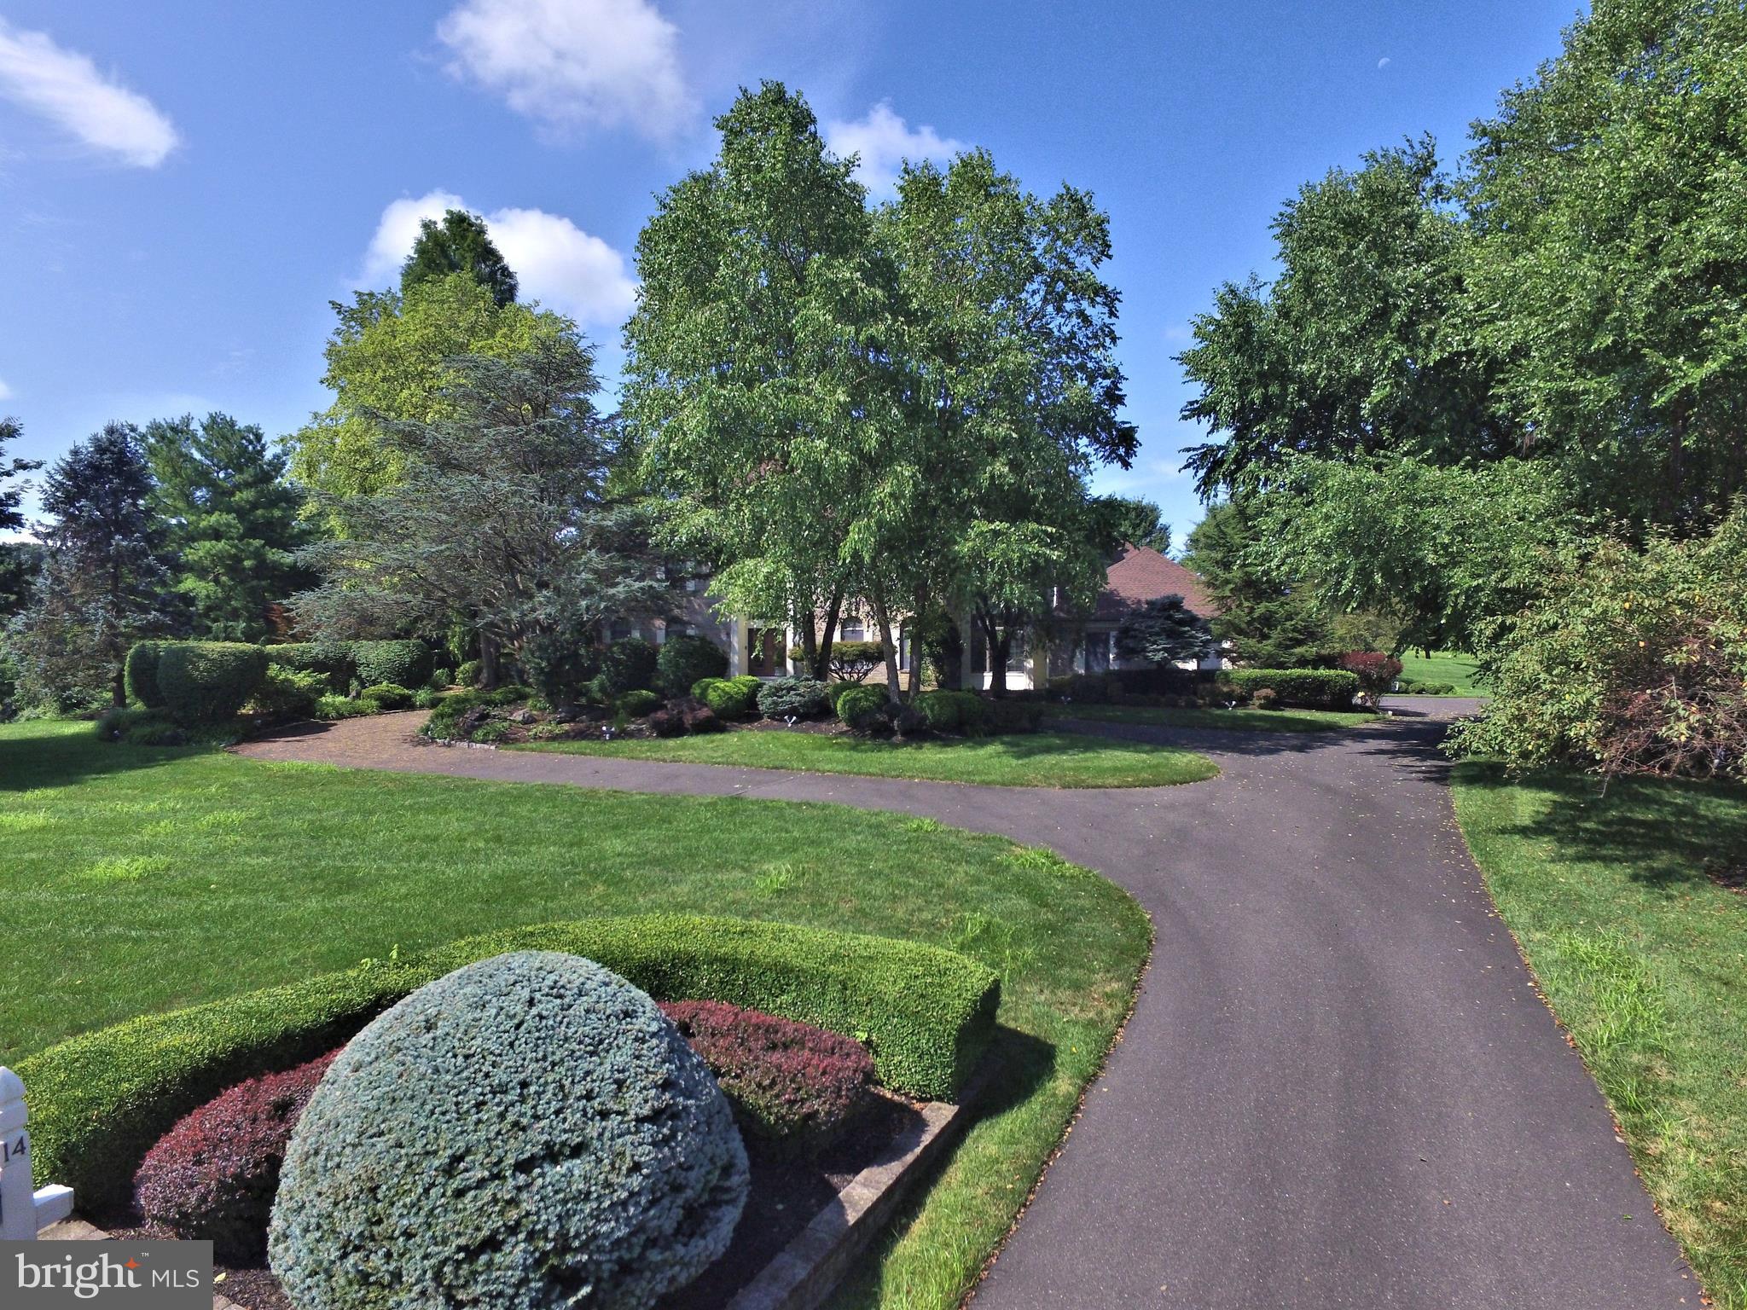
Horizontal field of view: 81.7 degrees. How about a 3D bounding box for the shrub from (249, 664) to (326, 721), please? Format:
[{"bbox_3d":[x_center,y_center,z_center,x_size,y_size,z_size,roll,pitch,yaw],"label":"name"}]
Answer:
[{"bbox_3d":[-18.363,1.099,31.616,2.300,1.500,2.000,0,5,0],"label":"shrub"}]

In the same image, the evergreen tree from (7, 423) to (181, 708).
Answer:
[{"bbox_3d":[-28.594,-3.227,37.000,6.404,10.507,6.200,0,2,0],"label":"evergreen tree"}]

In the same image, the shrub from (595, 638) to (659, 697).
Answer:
[{"bbox_3d":[-9.224,0.488,38.000,2.364,2.261,2.300,0,2,0],"label":"shrub"}]

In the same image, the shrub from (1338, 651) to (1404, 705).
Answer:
[{"bbox_3d":[17.744,0.852,36.000,2.337,2.045,2.200,0,2,0],"label":"shrub"}]

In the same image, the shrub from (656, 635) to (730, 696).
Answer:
[{"bbox_3d":[-6.767,0.259,37.766,2.550,2.100,2.300,0,5,0],"label":"shrub"}]

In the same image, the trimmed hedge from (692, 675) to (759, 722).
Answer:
[{"bbox_3d":[-4.673,1.363,32.000,2.050,1.430,1.800,0,2,-8],"label":"trimmed hedge"}]

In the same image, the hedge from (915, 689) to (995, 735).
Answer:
[{"bbox_3d":[2.349,1.639,29.200,2.240,1.300,1.900,0,2,5],"label":"hedge"}]

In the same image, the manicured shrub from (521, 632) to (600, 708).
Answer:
[{"bbox_3d":[-10.707,0.513,34.500,2.530,2.490,2.300,-1,3,-17],"label":"manicured shrub"}]

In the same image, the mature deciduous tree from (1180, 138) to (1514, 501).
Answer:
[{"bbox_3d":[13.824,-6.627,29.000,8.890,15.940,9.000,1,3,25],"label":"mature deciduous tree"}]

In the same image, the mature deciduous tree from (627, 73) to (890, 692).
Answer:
[{"bbox_3d":[-3.765,-8.265,32.000,8.438,19.776,8.000,0,2,0],"label":"mature deciduous tree"}]

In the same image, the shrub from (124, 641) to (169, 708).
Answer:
[{"bbox_3d":[-24.470,0.676,34.500,2.333,2.333,2.200,0,2,0],"label":"shrub"}]

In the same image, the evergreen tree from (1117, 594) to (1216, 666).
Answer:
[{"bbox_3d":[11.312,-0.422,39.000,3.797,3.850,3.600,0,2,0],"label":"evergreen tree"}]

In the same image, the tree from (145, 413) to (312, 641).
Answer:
[{"bbox_3d":[-29.213,-5.205,45.720,7.400,11.600,7.200,0,5,0],"label":"tree"}]

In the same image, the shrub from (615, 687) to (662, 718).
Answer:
[{"bbox_3d":[-7.053,1.485,30.500,1.444,0.949,1.400,0,2,0],"label":"shrub"}]

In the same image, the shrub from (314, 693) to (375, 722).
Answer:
[{"bbox_3d":[-16.663,1.656,31.800,1.640,0.830,1.300,-1,3,-28],"label":"shrub"}]

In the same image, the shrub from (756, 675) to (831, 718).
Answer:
[{"bbox_3d":[-2.569,1.328,32.200,2.250,1.350,1.900,0,2,-5],"label":"shrub"}]

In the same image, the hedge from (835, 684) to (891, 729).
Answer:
[{"bbox_3d":[-0.301,1.526,29.700,1.650,1.290,1.500,0,2,-1],"label":"hedge"}]

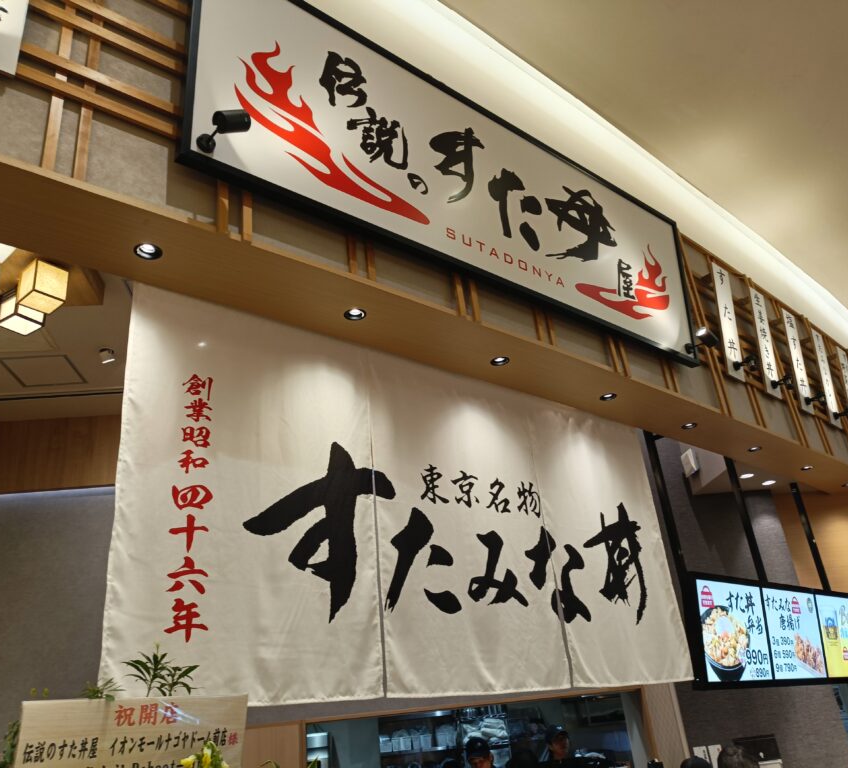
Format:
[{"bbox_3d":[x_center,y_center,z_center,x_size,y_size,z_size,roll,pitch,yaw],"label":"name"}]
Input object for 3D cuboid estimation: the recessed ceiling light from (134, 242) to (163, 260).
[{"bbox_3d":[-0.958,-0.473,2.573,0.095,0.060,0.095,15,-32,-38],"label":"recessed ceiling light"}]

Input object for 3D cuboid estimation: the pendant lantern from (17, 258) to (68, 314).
[{"bbox_3d":[-2.063,-0.522,4.013,0.174,0.194,0.174,-23,-30,32],"label":"pendant lantern"}]

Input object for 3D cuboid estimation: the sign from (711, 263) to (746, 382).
[{"bbox_3d":[2.067,-0.421,5.041,0.229,0.835,0.030,17,-26,-40],"label":"sign"}]

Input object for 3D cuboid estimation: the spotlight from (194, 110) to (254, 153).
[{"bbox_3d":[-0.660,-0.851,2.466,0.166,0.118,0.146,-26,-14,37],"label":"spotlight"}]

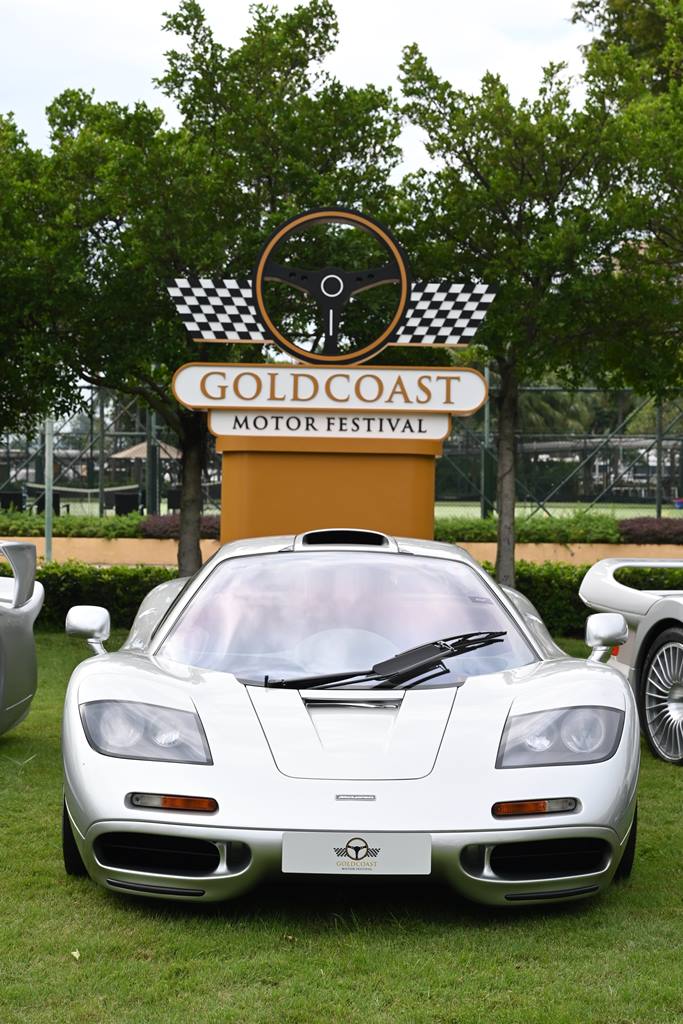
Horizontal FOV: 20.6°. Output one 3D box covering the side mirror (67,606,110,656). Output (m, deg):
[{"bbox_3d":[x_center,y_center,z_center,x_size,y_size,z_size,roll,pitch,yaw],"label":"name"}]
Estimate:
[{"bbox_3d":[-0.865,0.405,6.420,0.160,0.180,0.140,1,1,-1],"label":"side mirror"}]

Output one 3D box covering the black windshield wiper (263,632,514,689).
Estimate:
[{"bbox_3d":[0.145,0.495,6.350,0.830,0.170,0.480,1,1,-1],"label":"black windshield wiper"}]

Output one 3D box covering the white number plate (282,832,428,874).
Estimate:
[{"bbox_3d":[0.041,0.933,5.130,0.405,0.115,0.020,1,1,-1],"label":"white number plate"}]

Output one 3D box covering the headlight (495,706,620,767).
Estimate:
[{"bbox_3d":[0.648,0.664,5.540,0.380,0.150,0.320,1,1,-1],"label":"headlight"}]

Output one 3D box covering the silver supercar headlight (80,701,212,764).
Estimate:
[{"bbox_3d":[-0.577,0.648,5.540,0.380,0.150,0.320,1,1,-1],"label":"silver supercar headlight"}]

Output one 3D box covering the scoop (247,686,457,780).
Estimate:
[{"bbox_3d":[0.033,0.656,5.640,0.660,0.190,0.720,1,1,-1],"label":"scoop"}]

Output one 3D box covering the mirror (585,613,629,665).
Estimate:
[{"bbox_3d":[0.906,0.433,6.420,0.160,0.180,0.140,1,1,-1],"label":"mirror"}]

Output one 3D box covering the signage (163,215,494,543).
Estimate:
[{"bbox_3d":[-0.086,-0.572,13.500,2.360,3.200,0.700,1,1,0],"label":"signage"}]

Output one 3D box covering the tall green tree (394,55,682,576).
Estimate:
[{"bbox_3d":[1.553,-1.305,14.800,2.400,4.700,2.400,1,1,0],"label":"tall green tree"}]

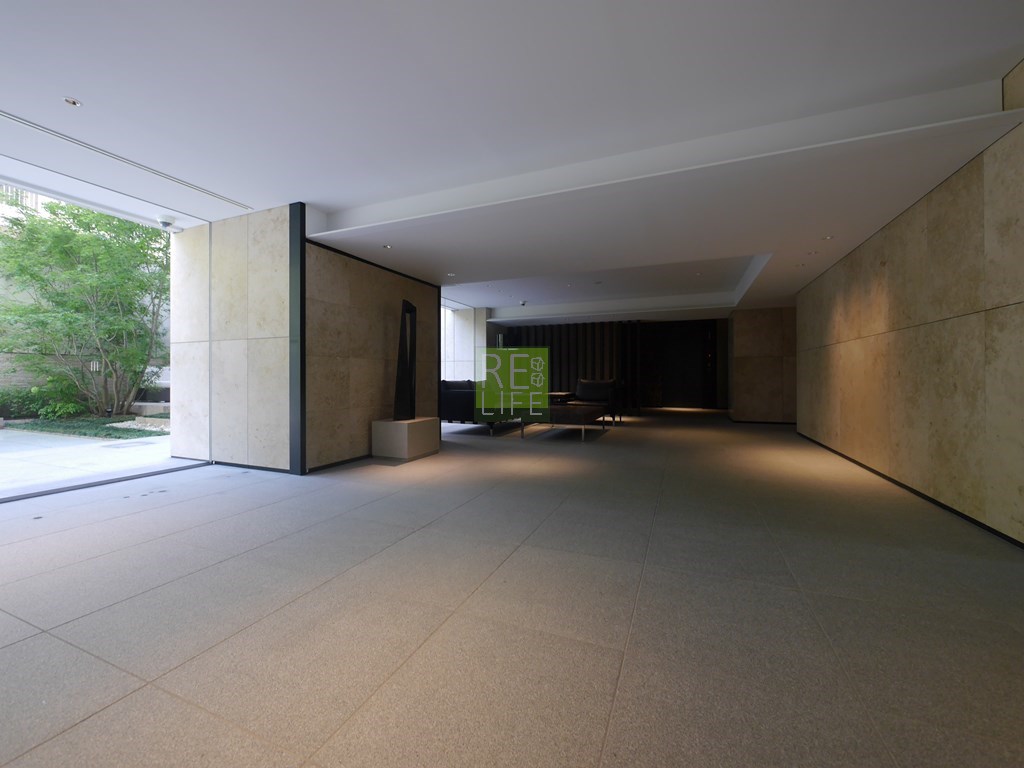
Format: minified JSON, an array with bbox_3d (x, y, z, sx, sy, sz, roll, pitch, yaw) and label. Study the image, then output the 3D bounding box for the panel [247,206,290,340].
[{"bbox_3d":[-2.349,-1.054,4.017,0.594,1.228,0.045,0,1,23],"label":"panel"}]

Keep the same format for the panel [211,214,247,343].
[{"bbox_3d":[-2.880,-1.057,4.242,0.576,1.228,0.045,0,1,23],"label":"panel"}]

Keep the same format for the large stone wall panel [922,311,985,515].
[{"bbox_3d":[2.969,0.187,2.760,0.045,1.266,0.652,0,1,23],"label":"large stone wall panel"}]

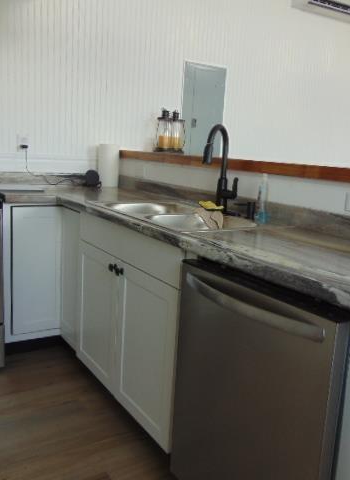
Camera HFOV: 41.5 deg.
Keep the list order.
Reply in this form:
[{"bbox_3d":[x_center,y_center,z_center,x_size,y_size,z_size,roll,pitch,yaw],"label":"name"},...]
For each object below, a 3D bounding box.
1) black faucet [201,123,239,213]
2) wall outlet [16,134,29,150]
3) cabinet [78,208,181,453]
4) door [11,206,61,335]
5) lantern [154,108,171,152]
[{"bbox_3d":[0.211,-0.319,2.070,0.105,0.395,0.200,10,13,34],"label":"black faucet"},{"bbox_3d":[-0.965,-0.617,2.944,0.074,0.114,0.015,-3,12,-33],"label":"wall outlet"},{"bbox_3d":[0.005,0.315,2.151,0.600,0.780,0.920,-3,12,-33],"label":"cabinet"},{"bbox_3d":[-0.748,0.160,2.495,0.262,0.695,0.022,-3,12,-32],"label":"door"},{"bbox_3d":[-0.066,-0.684,2.901,0.095,0.270,0.095,-3,12,-33],"label":"lantern"}]

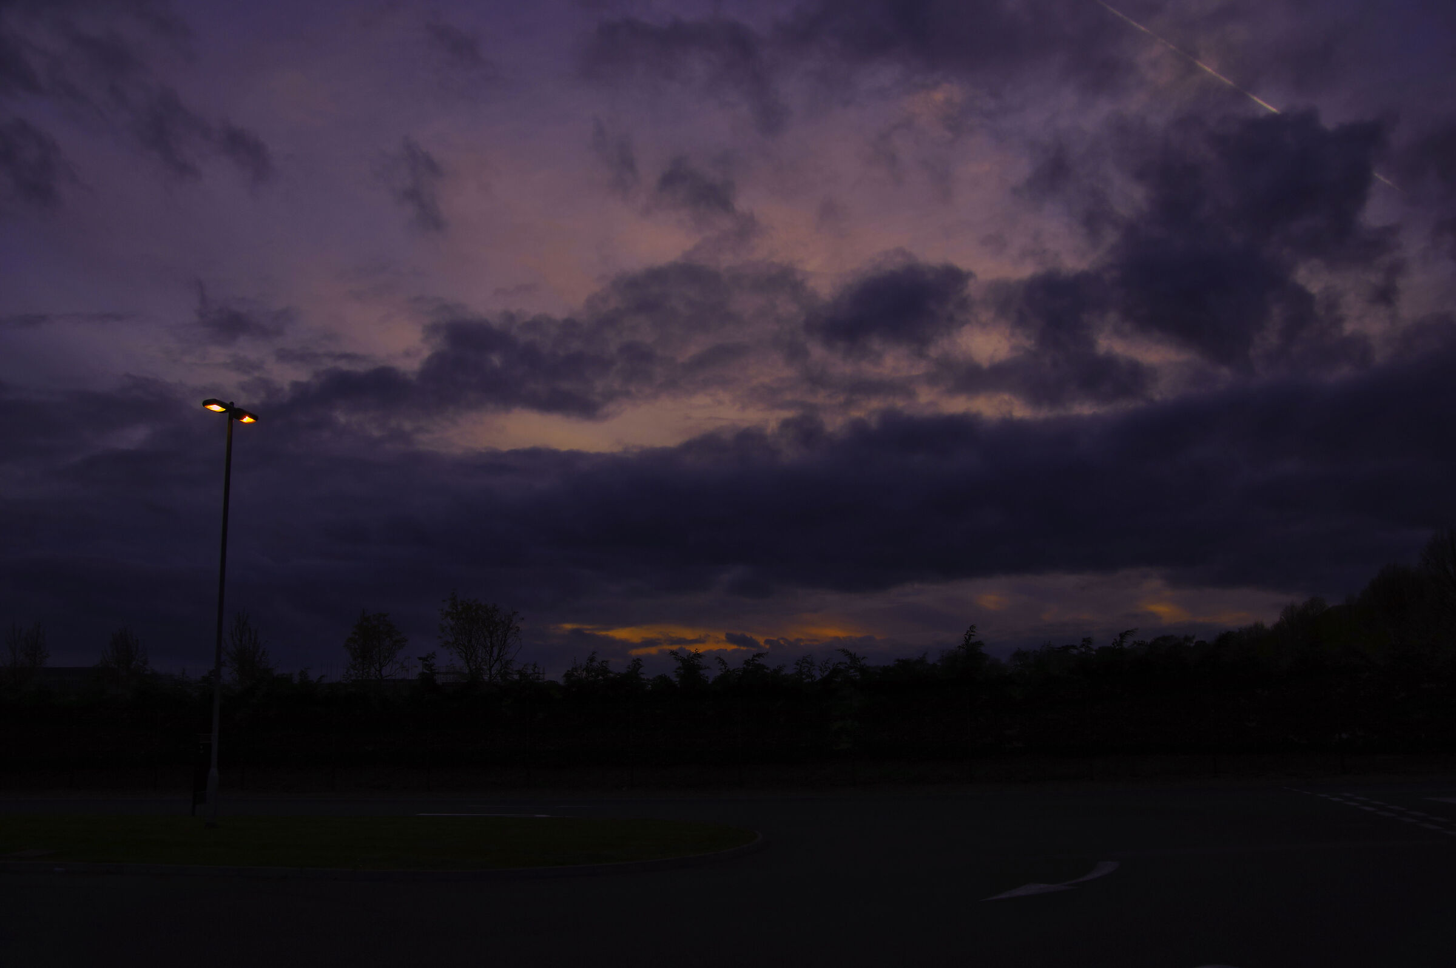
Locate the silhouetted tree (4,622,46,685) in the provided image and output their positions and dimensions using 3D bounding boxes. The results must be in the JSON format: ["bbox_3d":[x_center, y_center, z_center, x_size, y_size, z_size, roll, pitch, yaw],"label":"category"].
[{"bbox_3d":[-28.831,8.676,44.318,1.593,6.140,1.593,6,-13,-32],"label":"silhouetted tree"}]

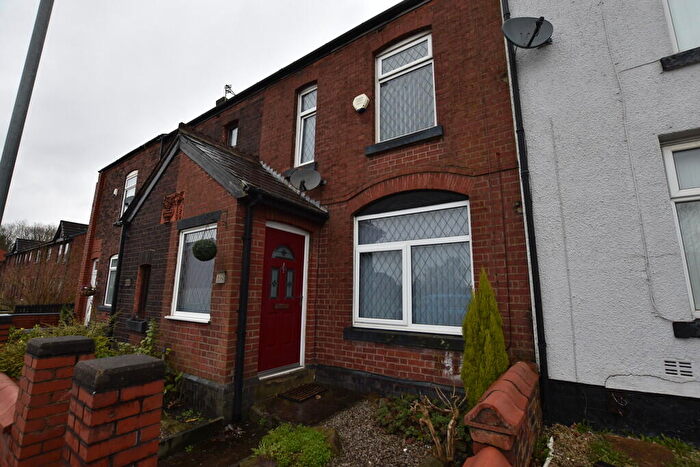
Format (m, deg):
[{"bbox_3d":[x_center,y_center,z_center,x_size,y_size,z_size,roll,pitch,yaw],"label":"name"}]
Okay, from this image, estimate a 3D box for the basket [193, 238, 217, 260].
[{"bbox_3d":[-1.751,0.193,3.516,0.270,0.270,0.270,-6,-13,33],"label":"basket"}]

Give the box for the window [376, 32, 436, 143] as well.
[{"bbox_3d":[0.891,-2.294,4.659,0.990,1.720,0.100,-6,-13,33],"label":"window"}]

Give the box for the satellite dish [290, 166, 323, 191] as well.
[{"bbox_3d":[-0.763,-0.938,5.020,0.530,0.440,0.280,0,-11,3],"label":"satellite dish"}]

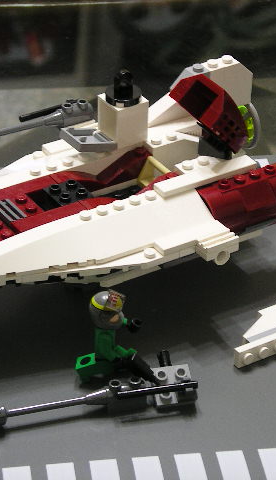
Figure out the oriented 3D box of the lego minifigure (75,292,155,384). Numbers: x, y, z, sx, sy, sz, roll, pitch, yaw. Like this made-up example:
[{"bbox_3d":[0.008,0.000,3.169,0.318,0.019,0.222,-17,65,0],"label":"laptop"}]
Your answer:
[{"bbox_3d":[-0.009,0.038,0.712,0.031,0.033,0.020,0,33,-5],"label":"lego minifigure"}]

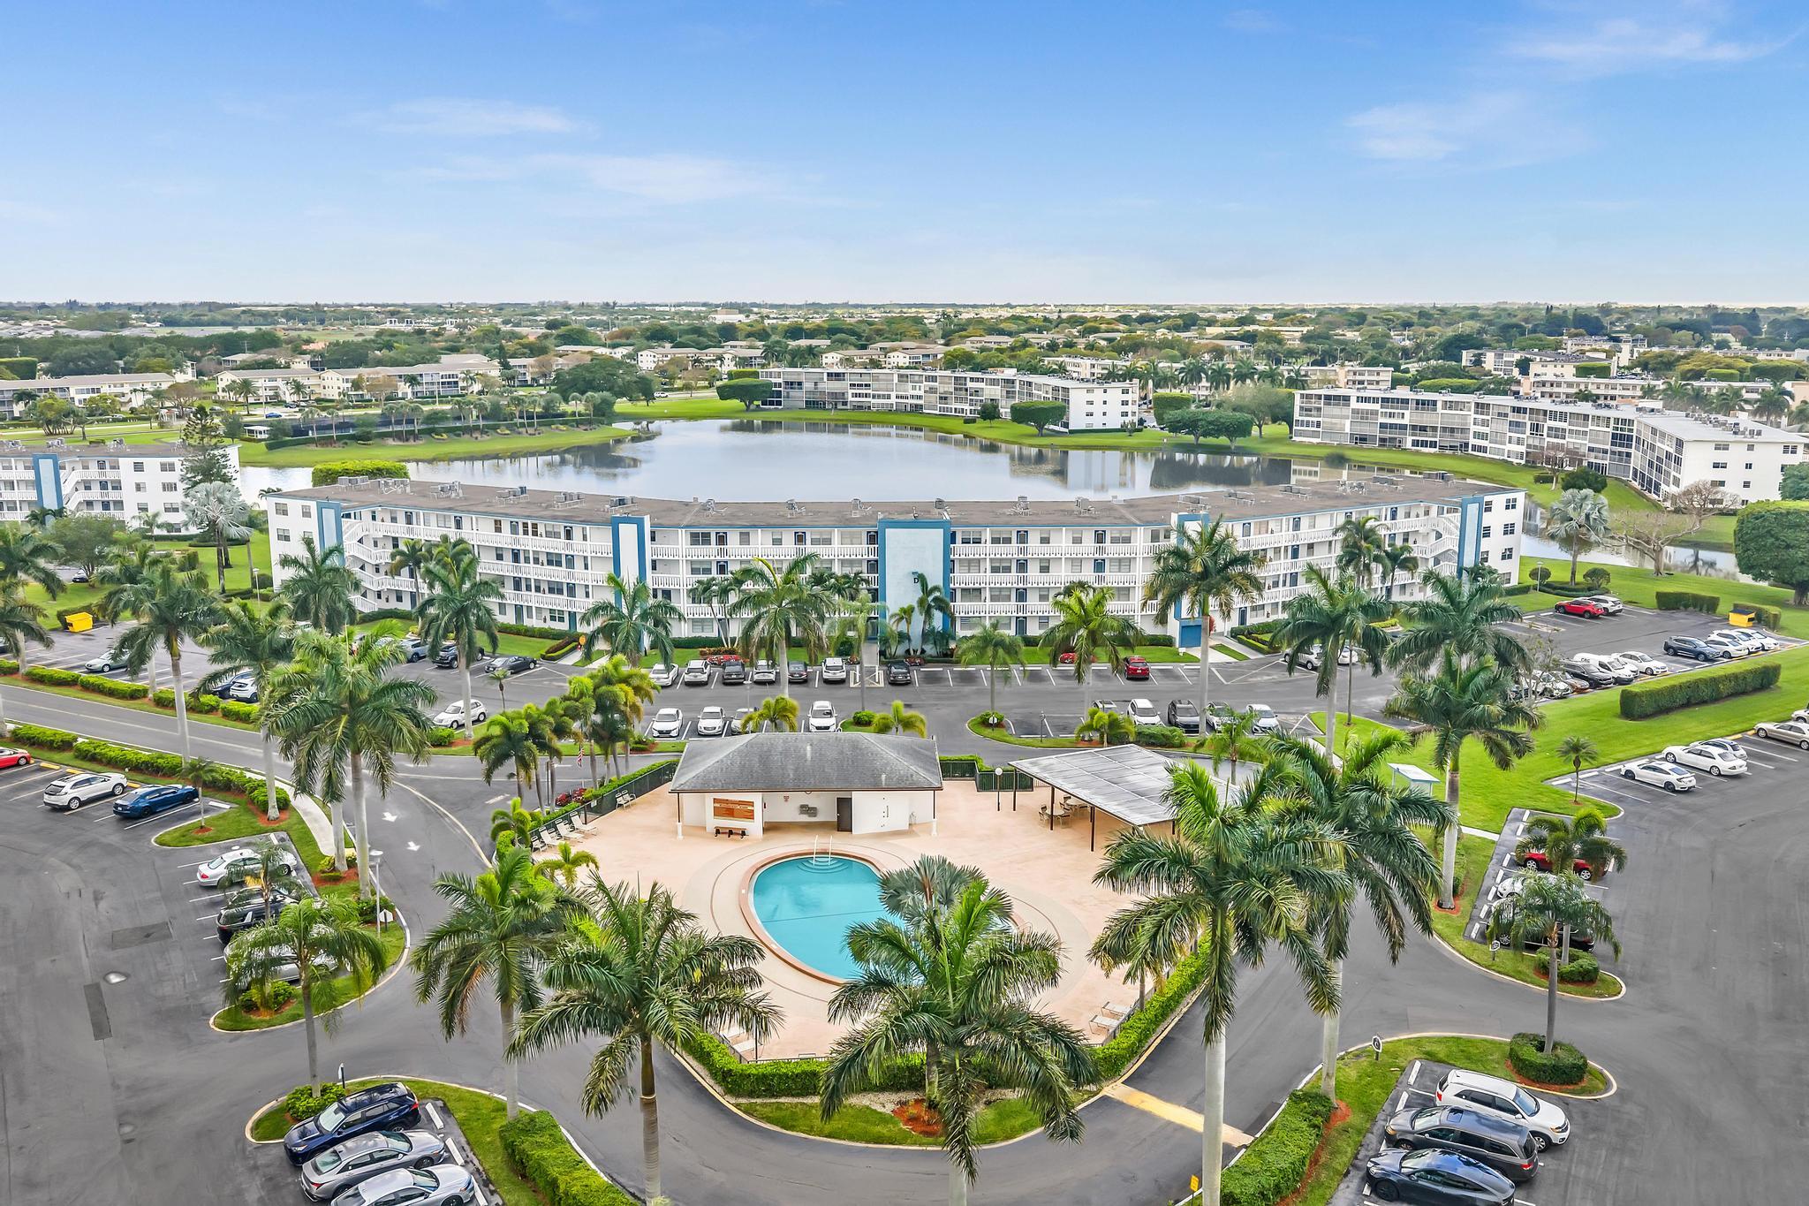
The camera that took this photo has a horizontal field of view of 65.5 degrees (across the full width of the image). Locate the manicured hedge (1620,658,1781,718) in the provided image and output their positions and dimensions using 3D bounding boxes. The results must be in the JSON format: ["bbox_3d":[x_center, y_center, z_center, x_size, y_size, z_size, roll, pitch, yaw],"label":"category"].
[{"bbox_3d":[61.895,6.655,109.947,18.200,2.050,1.750,-6,14,-27],"label":"manicured hedge"}]

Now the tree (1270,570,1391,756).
[{"bbox_3d":[27.926,4.409,92.166,7.710,13.680,7.710,0,12,0],"label":"tree"}]

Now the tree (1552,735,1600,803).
[{"bbox_3d":[41.741,10.466,87.477,2.900,4.250,2.900,6,13,26],"label":"tree"}]

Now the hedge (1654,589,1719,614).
[{"bbox_3d":[79.100,-0.081,142.045,5.600,1.750,1.500,6,14,26],"label":"hedge"}]

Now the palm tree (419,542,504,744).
[{"bbox_3d":[-31.079,2.620,99.044,6.020,14.380,6.020,0,12,0],"label":"palm tree"}]

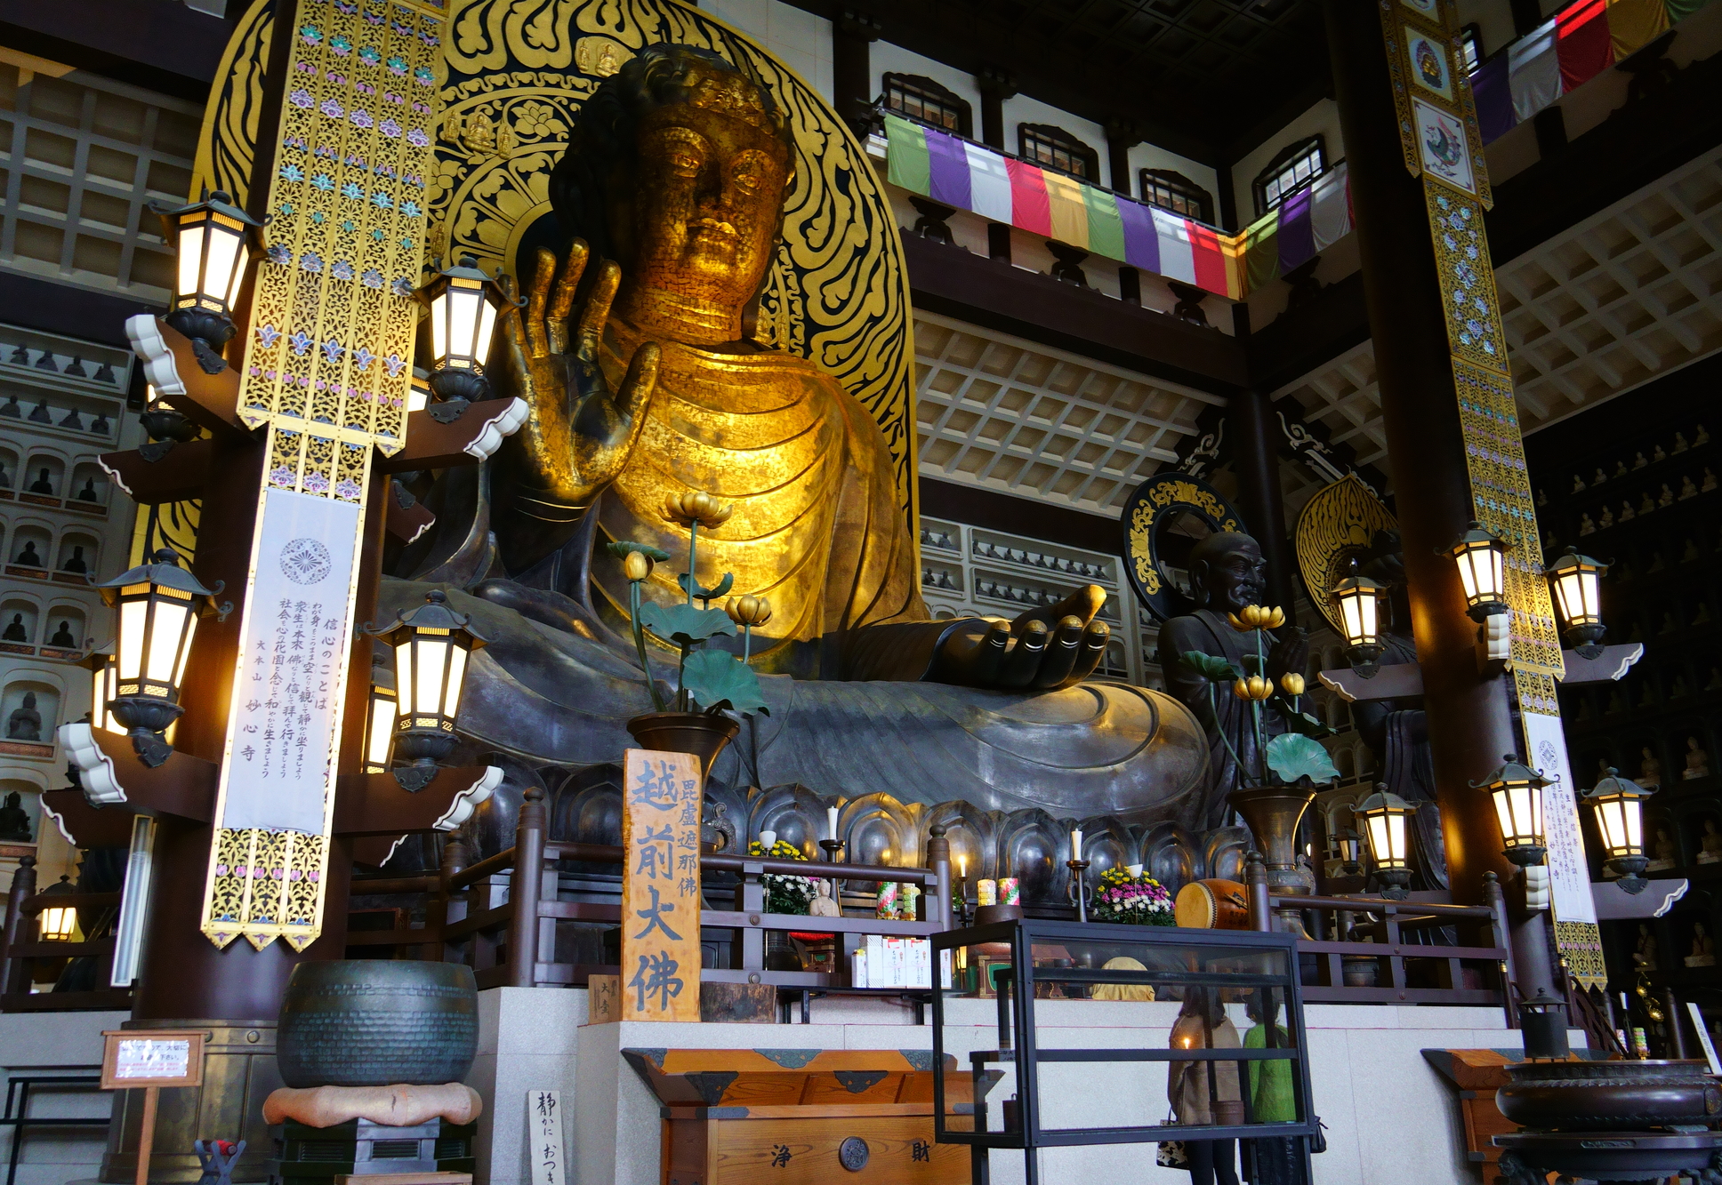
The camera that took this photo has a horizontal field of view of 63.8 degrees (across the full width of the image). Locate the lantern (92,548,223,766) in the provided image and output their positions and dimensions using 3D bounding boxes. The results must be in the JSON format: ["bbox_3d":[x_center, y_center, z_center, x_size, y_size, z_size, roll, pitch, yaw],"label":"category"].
[{"bbox_3d":[-5.125,0.453,9.981,0.923,1.633,0.831,-5,-20,13],"label":"lantern"}]

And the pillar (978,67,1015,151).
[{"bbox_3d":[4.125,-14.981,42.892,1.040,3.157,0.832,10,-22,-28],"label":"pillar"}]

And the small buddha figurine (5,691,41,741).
[{"bbox_3d":[-18.377,2.727,30.332,0.666,1.129,0.624,10,-22,-28],"label":"small buddha figurine"}]

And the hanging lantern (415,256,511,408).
[{"bbox_3d":[-3.312,-2.179,11.471,0.770,1.404,0.770,10,-22,-28],"label":"hanging lantern"}]

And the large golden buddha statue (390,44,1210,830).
[{"bbox_3d":[-2.397,-3.909,24.080,14.144,17.160,10.400,10,-22,-28],"label":"large golden buddha statue"}]

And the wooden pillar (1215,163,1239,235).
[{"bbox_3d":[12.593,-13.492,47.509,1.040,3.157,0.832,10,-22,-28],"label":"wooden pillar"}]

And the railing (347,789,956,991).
[{"bbox_3d":[-1.876,2.696,11.827,5.013,1.414,2.184,10,-22,-28],"label":"railing"}]

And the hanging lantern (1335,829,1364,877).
[{"bbox_3d":[14.221,7.545,40.292,0.770,1.404,0.770,10,-22,-28],"label":"hanging lantern"}]

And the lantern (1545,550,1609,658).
[{"bbox_3d":[9.650,0.050,18.556,0.770,1.404,0.770,10,-22,-28],"label":"lantern"}]

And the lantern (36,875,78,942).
[{"bbox_3d":[-14.856,6.010,25.589,0.831,1.562,0.923,-5,-20,13],"label":"lantern"}]

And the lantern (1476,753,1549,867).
[{"bbox_3d":[7.874,2.611,16.571,0.770,1.383,0.770,10,-22,-28],"label":"lantern"}]

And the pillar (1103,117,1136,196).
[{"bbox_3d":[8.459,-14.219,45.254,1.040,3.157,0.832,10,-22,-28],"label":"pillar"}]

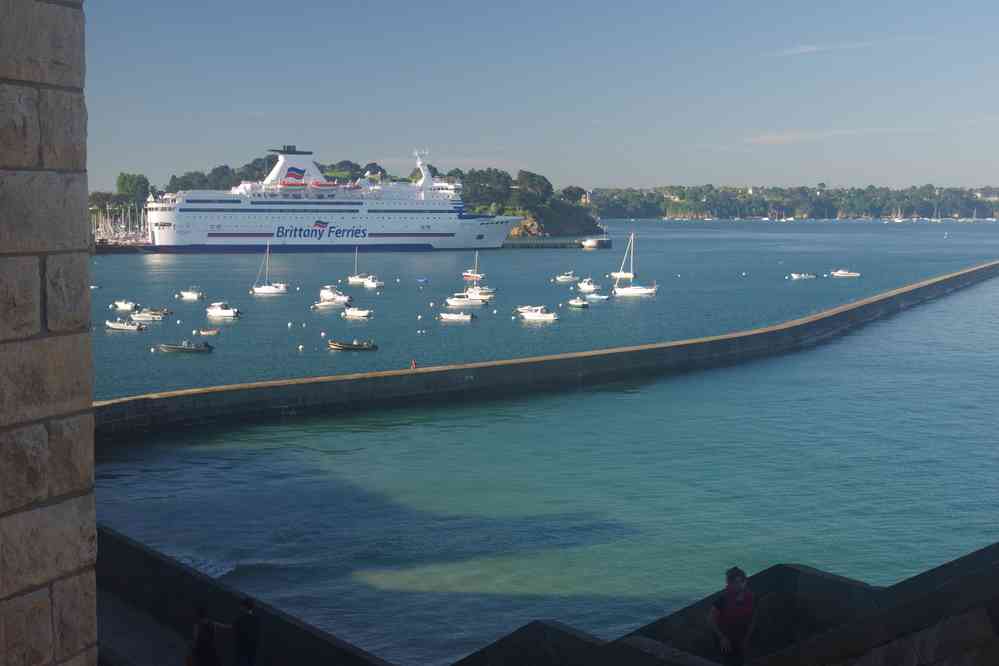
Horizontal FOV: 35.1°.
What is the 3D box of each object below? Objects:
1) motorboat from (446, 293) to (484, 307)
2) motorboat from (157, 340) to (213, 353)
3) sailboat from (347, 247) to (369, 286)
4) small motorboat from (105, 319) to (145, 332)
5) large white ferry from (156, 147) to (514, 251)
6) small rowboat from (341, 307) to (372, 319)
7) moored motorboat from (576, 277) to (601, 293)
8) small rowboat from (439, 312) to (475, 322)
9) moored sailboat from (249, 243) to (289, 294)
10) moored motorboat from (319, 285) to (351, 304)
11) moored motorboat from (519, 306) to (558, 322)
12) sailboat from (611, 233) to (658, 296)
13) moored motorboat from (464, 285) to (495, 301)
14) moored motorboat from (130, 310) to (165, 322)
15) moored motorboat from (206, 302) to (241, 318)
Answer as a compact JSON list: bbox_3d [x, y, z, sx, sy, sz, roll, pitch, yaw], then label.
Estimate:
[{"bbox_3d":[-5.558,-5.847,269.654,6.660,2.040,2.300,0,4,3],"label":"motorboat"},{"bbox_3d":[-35.482,1.452,180.073,6.158,1.292,2.200,0,4,3],"label":"motorboat"},{"bbox_3d":[-31.140,-14.960,349.360,5.200,8.160,2.000,2,5,20],"label":"sailboat"},{"bbox_3d":[-51.730,-1.120,218.500,5.500,1.410,2.000,2,5,18],"label":"small motorboat"},{"bbox_3d":[-59.136,-52.858,626.176,152.000,40.000,26.000,-2,5,-29],"label":"large white ferry"},{"bbox_3d":[-21.142,-3.126,237.803,4.443,1.500,1.750,0,4,3],"label":"small rowboat"},{"bbox_3d":[18.120,-9.760,321.140,4.900,2.900,2.000,2,5,20],"label":"moored motorboat"},{"bbox_3d":[-6.500,-2.630,242.140,5.400,1.210,2.000,1,5,10],"label":"small rowboat"},{"bbox_3d":[-44.180,-12.500,305.890,6.600,10.310,2.400,1,5,8],"label":"moored sailboat"},{"bbox_3d":[-29.120,-6.890,280.710,6.400,3.320,2.400,4,6,38],"label":"moored motorboat"},{"bbox_3d":[5.830,-2.895,232.689,5.666,1.965,2.200,0,4,0],"label":"moored motorboat"},{"bbox_3d":[25.782,-13.149,300.891,8.511,11.884,2.800,0,4,-5],"label":"sailboat"},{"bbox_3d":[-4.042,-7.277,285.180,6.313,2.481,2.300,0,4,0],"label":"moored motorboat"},{"bbox_3d":[-51.032,-2.522,230.024,4.734,1.363,1.900,0,4,3],"label":"moored motorboat"},{"bbox_3d":[-42.790,-3.620,245.180,5.400,2.340,2.100,3,5,30],"label":"moored motorboat"}]

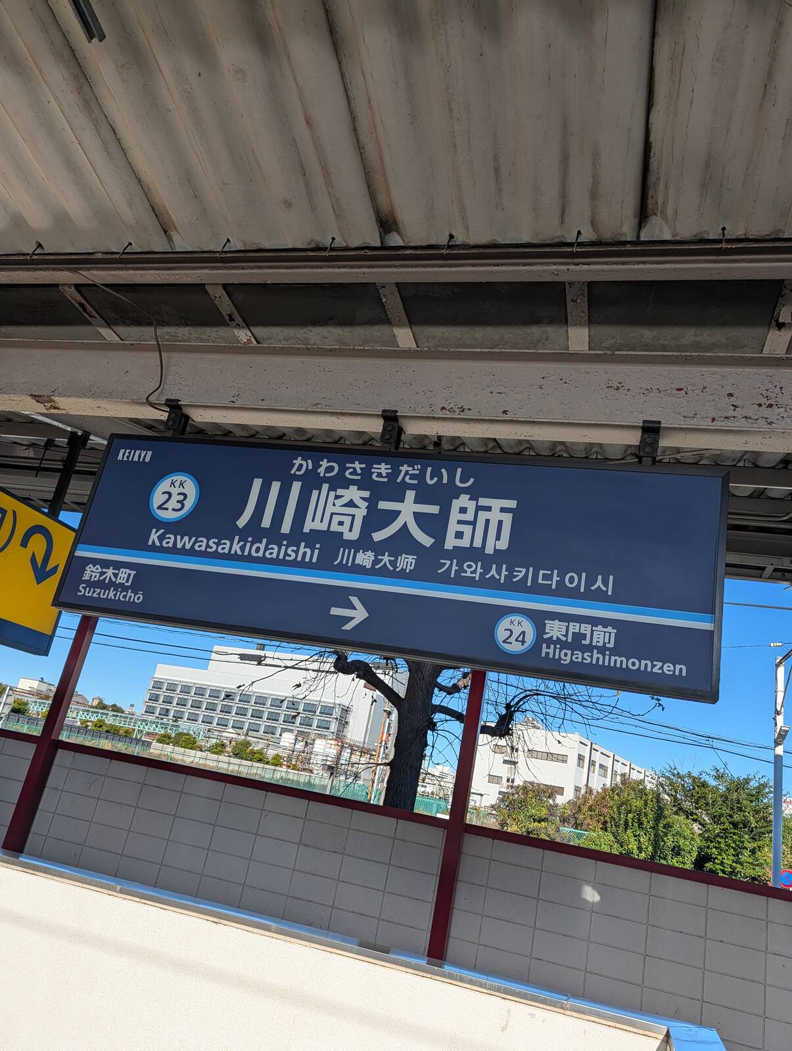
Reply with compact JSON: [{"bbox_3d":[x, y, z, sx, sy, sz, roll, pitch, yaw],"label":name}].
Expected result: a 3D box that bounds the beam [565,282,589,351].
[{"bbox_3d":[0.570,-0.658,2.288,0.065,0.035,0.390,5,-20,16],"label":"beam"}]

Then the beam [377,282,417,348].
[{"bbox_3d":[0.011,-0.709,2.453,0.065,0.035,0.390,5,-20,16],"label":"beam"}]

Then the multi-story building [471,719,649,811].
[{"bbox_3d":[27.766,41.702,112.754,13.972,13.100,47.840,-2,-23,32],"label":"multi-story building"}]

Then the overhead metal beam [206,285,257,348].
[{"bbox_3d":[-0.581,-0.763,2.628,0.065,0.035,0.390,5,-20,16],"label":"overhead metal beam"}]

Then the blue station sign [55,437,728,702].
[{"bbox_3d":[-0.094,0.072,2.313,2.089,0.652,0.085,5,-20,16],"label":"blue station sign"}]

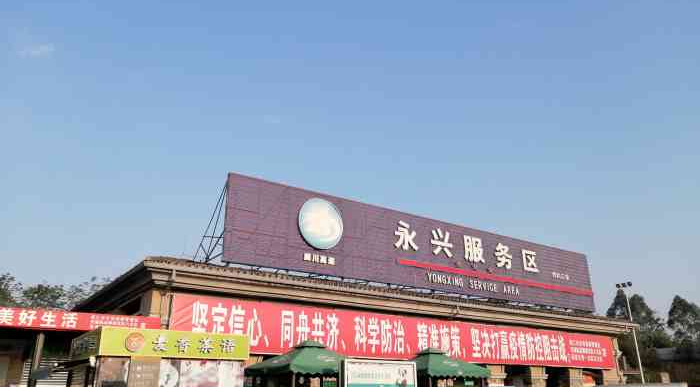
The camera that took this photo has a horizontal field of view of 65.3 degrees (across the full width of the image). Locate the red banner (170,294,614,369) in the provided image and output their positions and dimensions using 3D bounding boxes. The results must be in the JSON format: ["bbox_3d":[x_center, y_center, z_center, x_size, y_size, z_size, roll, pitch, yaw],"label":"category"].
[{"bbox_3d":[5.169,7.413,27.209,28.240,1.980,0.150,13,-25,-32],"label":"red banner"}]

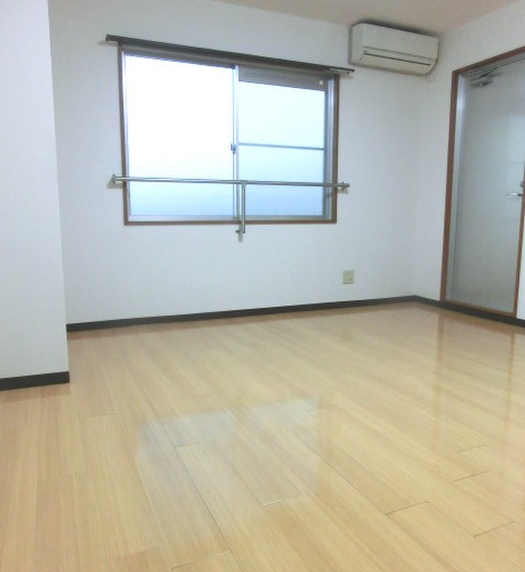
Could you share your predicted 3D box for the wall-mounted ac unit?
[{"bbox_3d":[1.118,-1.980,4.058,0.763,0.288,0.196,-3,9,-23],"label":"wall-mounted ac unit"}]

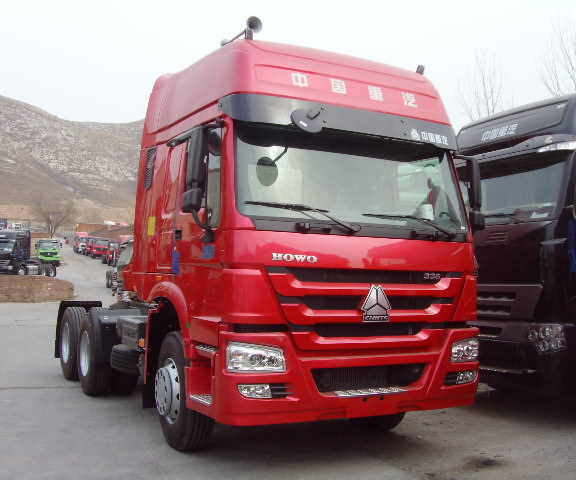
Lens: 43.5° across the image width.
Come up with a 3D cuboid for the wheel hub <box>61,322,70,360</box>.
[{"bbox_3d":[-3.205,1.525,10.619,0.150,0.590,0.590,3,-3,-28],"label":"wheel hub"}]

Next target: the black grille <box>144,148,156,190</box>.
[{"bbox_3d":[-1.355,-0.692,7.111,0.060,0.420,0.350,3,-3,-28],"label":"black grille"}]

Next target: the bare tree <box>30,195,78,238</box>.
[{"bbox_3d":[-53.429,-5.492,165.000,11.000,10.200,10.000,1,-3,0],"label":"bare tree"}]

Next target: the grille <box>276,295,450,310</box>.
[{"bbox_3d":[0.666,0.508,5.802,1.660,0.115,0.100,3,-3,-28],"label":"grille"}]

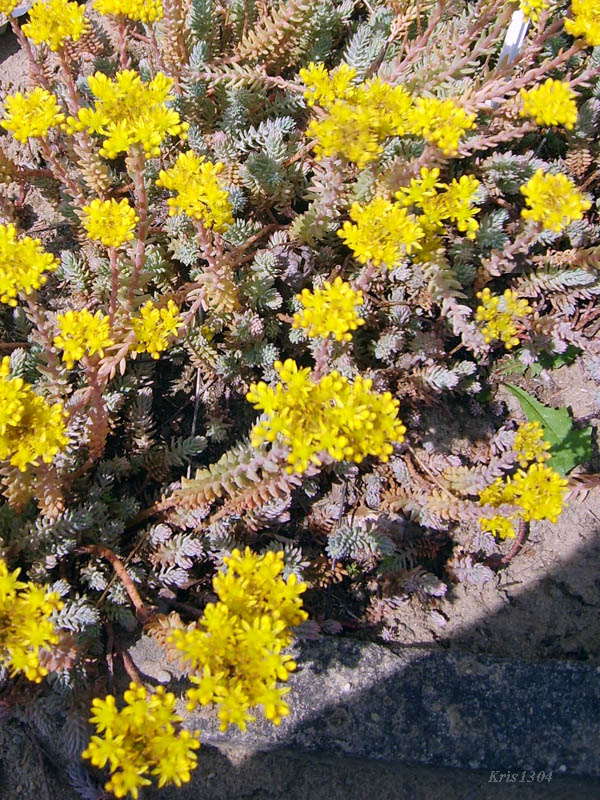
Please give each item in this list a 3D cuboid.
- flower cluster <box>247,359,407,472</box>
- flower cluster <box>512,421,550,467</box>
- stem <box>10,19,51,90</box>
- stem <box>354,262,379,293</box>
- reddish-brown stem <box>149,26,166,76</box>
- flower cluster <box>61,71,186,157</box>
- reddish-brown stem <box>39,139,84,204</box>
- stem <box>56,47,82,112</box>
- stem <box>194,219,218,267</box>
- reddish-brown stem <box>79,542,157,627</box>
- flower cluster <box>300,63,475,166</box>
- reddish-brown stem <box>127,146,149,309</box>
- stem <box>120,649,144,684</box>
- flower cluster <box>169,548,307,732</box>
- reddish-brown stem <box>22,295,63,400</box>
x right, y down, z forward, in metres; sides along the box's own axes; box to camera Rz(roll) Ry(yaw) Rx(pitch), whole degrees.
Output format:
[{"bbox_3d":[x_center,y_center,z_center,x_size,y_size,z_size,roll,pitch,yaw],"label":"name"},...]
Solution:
[{"bbox_3d":[0.016,0.009,0.475,0.090,0.036,0.058,0,58,0],"label":"flower cluster"},{"bbox_3d":[0.143,0.028,0.500,0.022,0.020,0.024,0,58,0],"label":"flower cluster"},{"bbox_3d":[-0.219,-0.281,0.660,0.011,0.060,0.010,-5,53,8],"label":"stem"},{"bbox_3d":[0.050,-0.094,0.623,0.010,0.031,0.010,24,55,0],"label":"stem"},{"bbox_3d":[-0.133,-0.325,0.755,0.009,0.048,0.009,-7,56,0],"label":"reddish-brown stem"},{"bbox_3d":[-0.129,-0.213,0.605,0.090,0.042,0.078,0,58,0],"label":"flower cluster"},{"bbox_3d":[-0.194,-0.187,0.665,0.010,0.061,0.010,-26,41,0],"label":"reddish-brown stem"},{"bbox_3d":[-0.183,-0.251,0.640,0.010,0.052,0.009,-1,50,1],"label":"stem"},{"bbox_3d":[-0.071,-0.120,0.625,0.010,0.044,0.010,-16,43,0],"label":"stem"},{"bbox_3d":[-0.101,0.102,0.452,0.058,0.012,0.017,37,65,21],"label":"reddish-brown stem"},{"bbox_3d":[0.065,-0.212,0.600,0.124,0.040,0.068,0,58,0],"label":"flower cluster"},{"bbox_3d":[-0.132,-0.134,0.645,0.011,0.134,0.011,10,31,0],"label":"reddish-brown stem"},{"bbox_3d":[-0.100,0.158,0.480,0.007,0.007,0.031,-48,36,0],"label":"stem"},{"bbox_3d":[-0.037,0.141,0.475,0.079,0.045,0.100,0,58,0],"label":"flower cluster"},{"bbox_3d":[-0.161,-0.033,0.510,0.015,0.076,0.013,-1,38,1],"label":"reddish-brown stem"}]

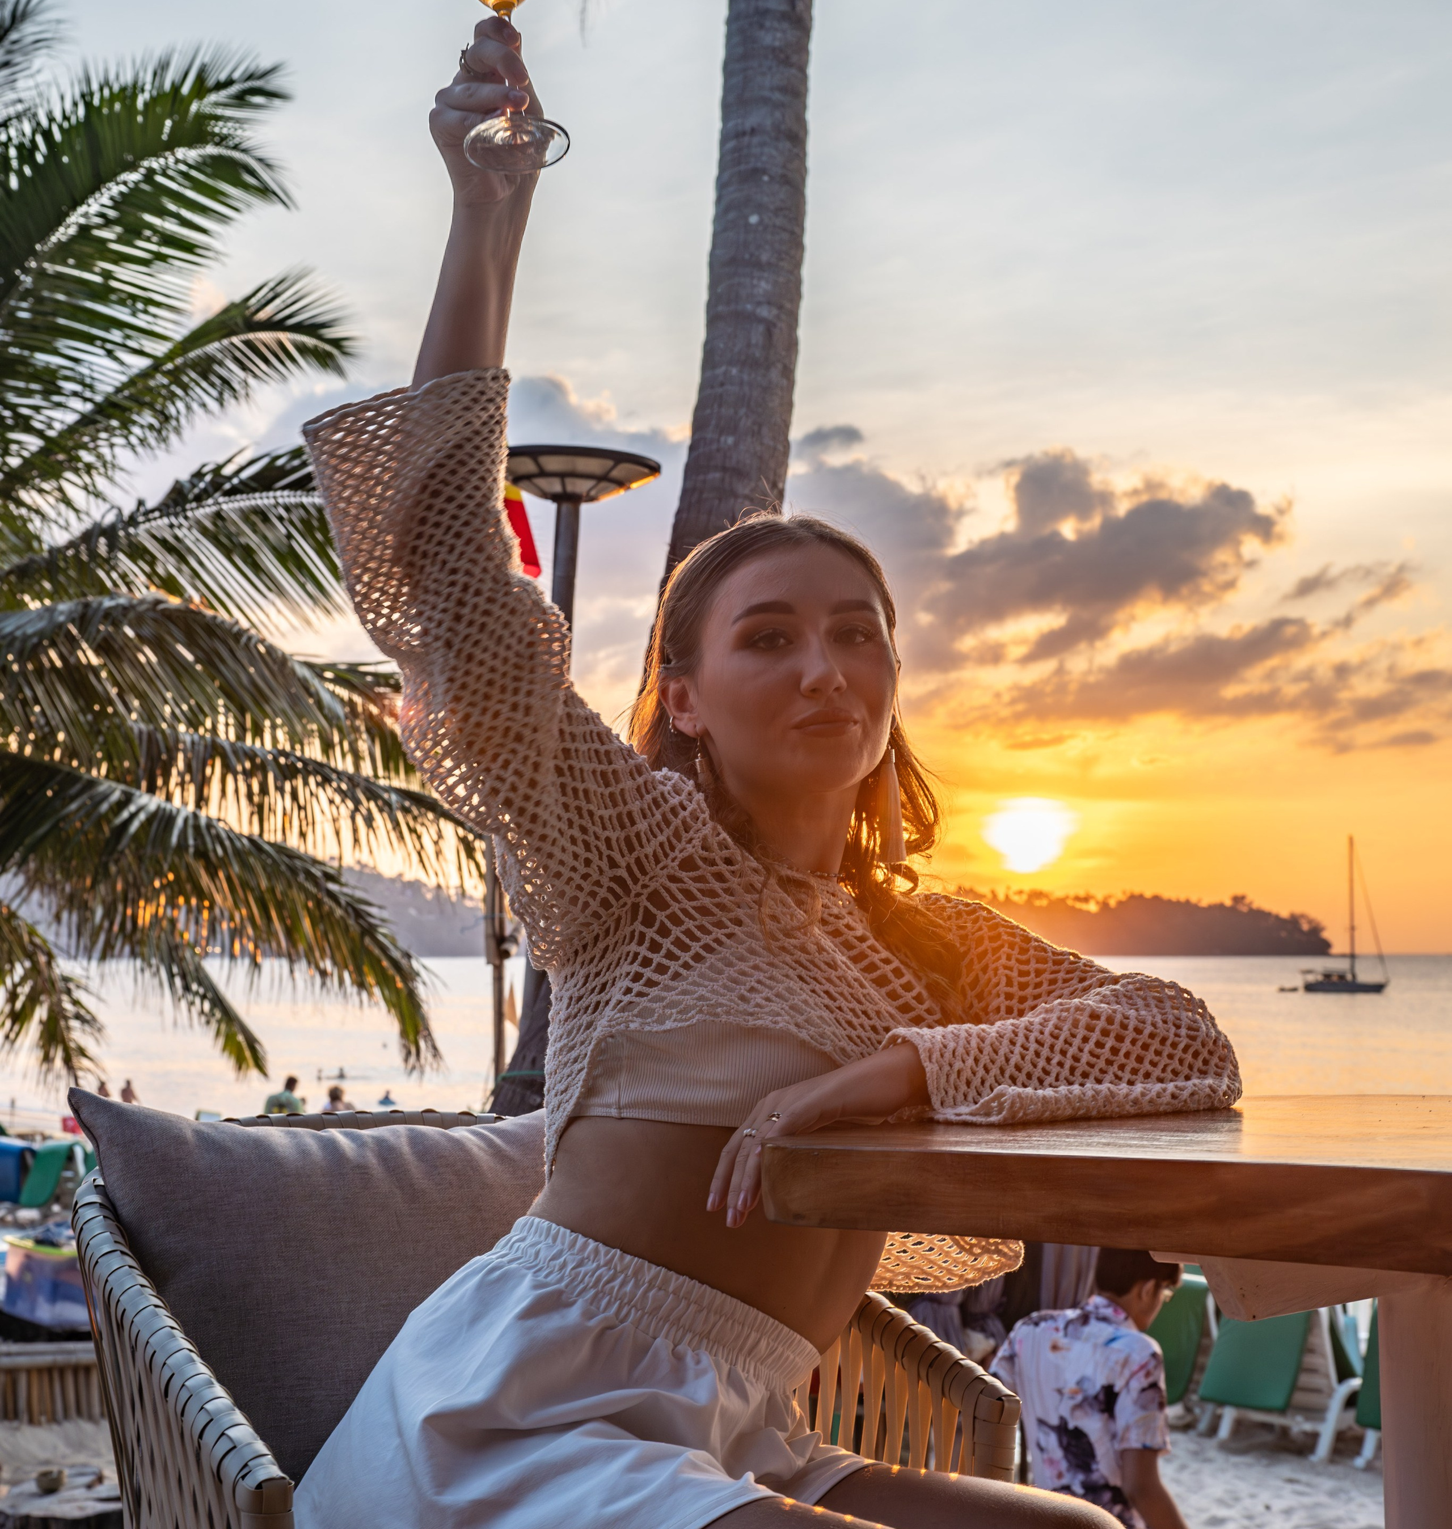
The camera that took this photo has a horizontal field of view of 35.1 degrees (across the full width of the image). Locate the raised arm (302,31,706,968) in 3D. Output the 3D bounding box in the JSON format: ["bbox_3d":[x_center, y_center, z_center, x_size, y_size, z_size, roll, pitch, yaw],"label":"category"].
[{"bbox_3d":[-0.135,-0.155,1.500,0.280,0.600,0.200,-9,6,-39],"label":"raised arm"}]

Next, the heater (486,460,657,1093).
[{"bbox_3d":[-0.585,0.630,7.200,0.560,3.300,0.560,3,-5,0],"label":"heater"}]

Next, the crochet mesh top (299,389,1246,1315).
[{"bbox_3d":[0.035,0.095,1.680,0.750,0.620,0.360,4,-6,-38],"label":"crochet mesh top"}]

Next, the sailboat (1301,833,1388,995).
[{"bbox_3d":[60.600,14.700,225.000,9.300,15.400,3.200,0,-5,0],"label":"sailboat"}]

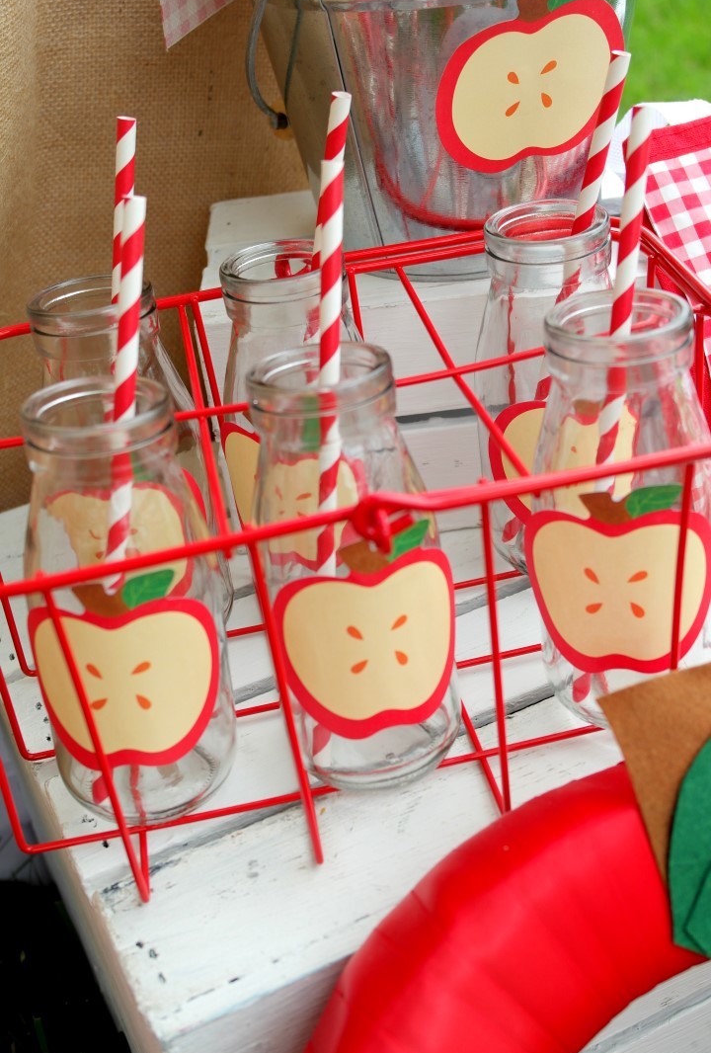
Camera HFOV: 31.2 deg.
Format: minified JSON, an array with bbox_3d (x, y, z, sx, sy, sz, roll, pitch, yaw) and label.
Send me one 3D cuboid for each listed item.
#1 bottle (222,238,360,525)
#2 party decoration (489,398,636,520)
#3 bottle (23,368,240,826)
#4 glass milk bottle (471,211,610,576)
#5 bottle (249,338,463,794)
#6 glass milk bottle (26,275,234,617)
[{"bbox_3d":[-0.018,-0.034,0.474,0.059,0.136,0.059,-8,32,-2],"label":"bottle"},{"bbox_3d":[0.076,-0.023,0.460,0.056,0.063,0.007,-2,33,9],"label":"party decoration"},{"bbox_3d":[-0.071,0.024,0.395,0.059,0.136,0.059,-12,32,-11],"label":"bottle"},{"bbox_3d":[0.075,-0.050,0.478,0.059,0.136,0.059,-2,33,9],"label":"glass milk bottle"},{"bbox_3d":[-0.001,0.013,0.397,0.059,0.136,0.059,-9,30,0],"label":"bottle"},{"bbox_3d":[-0.083,-0.020,0.465,0.059,0.136,0.059,-13,32,-9],"label":"glass milk bottle"}]

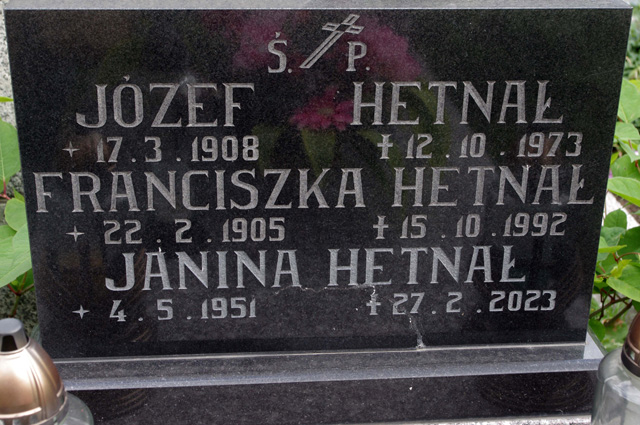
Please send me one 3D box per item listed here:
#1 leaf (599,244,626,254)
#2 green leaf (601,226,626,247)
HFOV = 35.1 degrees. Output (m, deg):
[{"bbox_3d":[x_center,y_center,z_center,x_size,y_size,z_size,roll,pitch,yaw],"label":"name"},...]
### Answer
[{"bbox_3d":[0.342,0.044,1.190,0.037,0.012,0.024,1,23,0],"label":"leaf"},{"bbox_3d":[0.347,0.029,1.200,0.036,0.029,0.012,1,-12,0],"label":"green leaf"}]

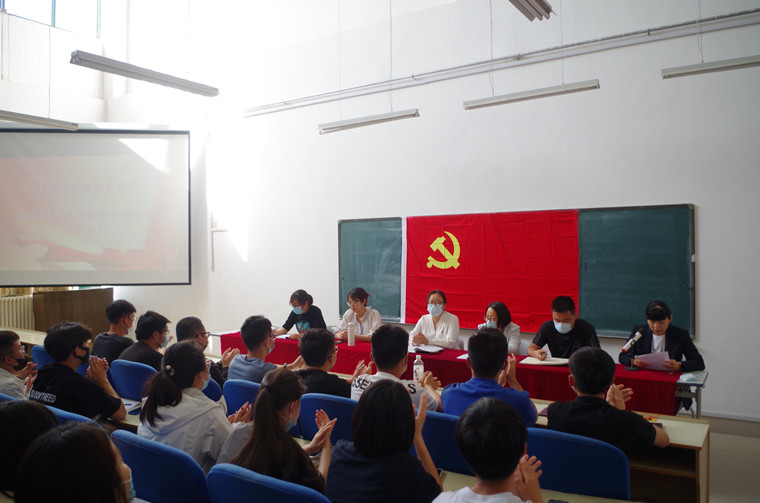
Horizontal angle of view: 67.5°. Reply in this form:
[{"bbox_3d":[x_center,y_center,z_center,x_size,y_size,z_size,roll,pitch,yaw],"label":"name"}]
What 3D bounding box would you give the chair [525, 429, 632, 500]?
[{"bbox_3d":[0.728,1.071,2.118,0.450,0.910,0.500,-1,0,31],"label":"chair"}]

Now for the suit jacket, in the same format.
[{"bbox_3d":[1.950,0.730,3.990,0.560,0.580,0.450,-1,0,33],"label":"suit jacket"}]

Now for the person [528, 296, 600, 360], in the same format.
[{"bbox_3d":[1.404,0.936,4.290,0.530,1.190,0.700,-1,0,26],"label":"person"}]

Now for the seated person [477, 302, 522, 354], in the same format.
[{"bbox_3d":[0.920,0.960,4.590,0.460,1.170,0.580,-1,0,33],"label":"seated person"}]

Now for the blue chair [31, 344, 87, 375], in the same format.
[{"bbox_3d":[-2.400,1.140,4.450,0.500,0.860,0.520,-1,0,33],"label":"blue chair"}]

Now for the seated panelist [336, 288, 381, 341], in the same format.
[{"bbox_3d":[-0.225,0.950,5.370,0.460,1.210,0.580,-1,0,33],"label":"seated panelist"}]

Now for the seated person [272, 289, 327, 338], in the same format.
[{"bbox_3d":[-0.759,0.970,5.590,0.500,1.180,0.700,-1,0,31],"label":"seated person"}]

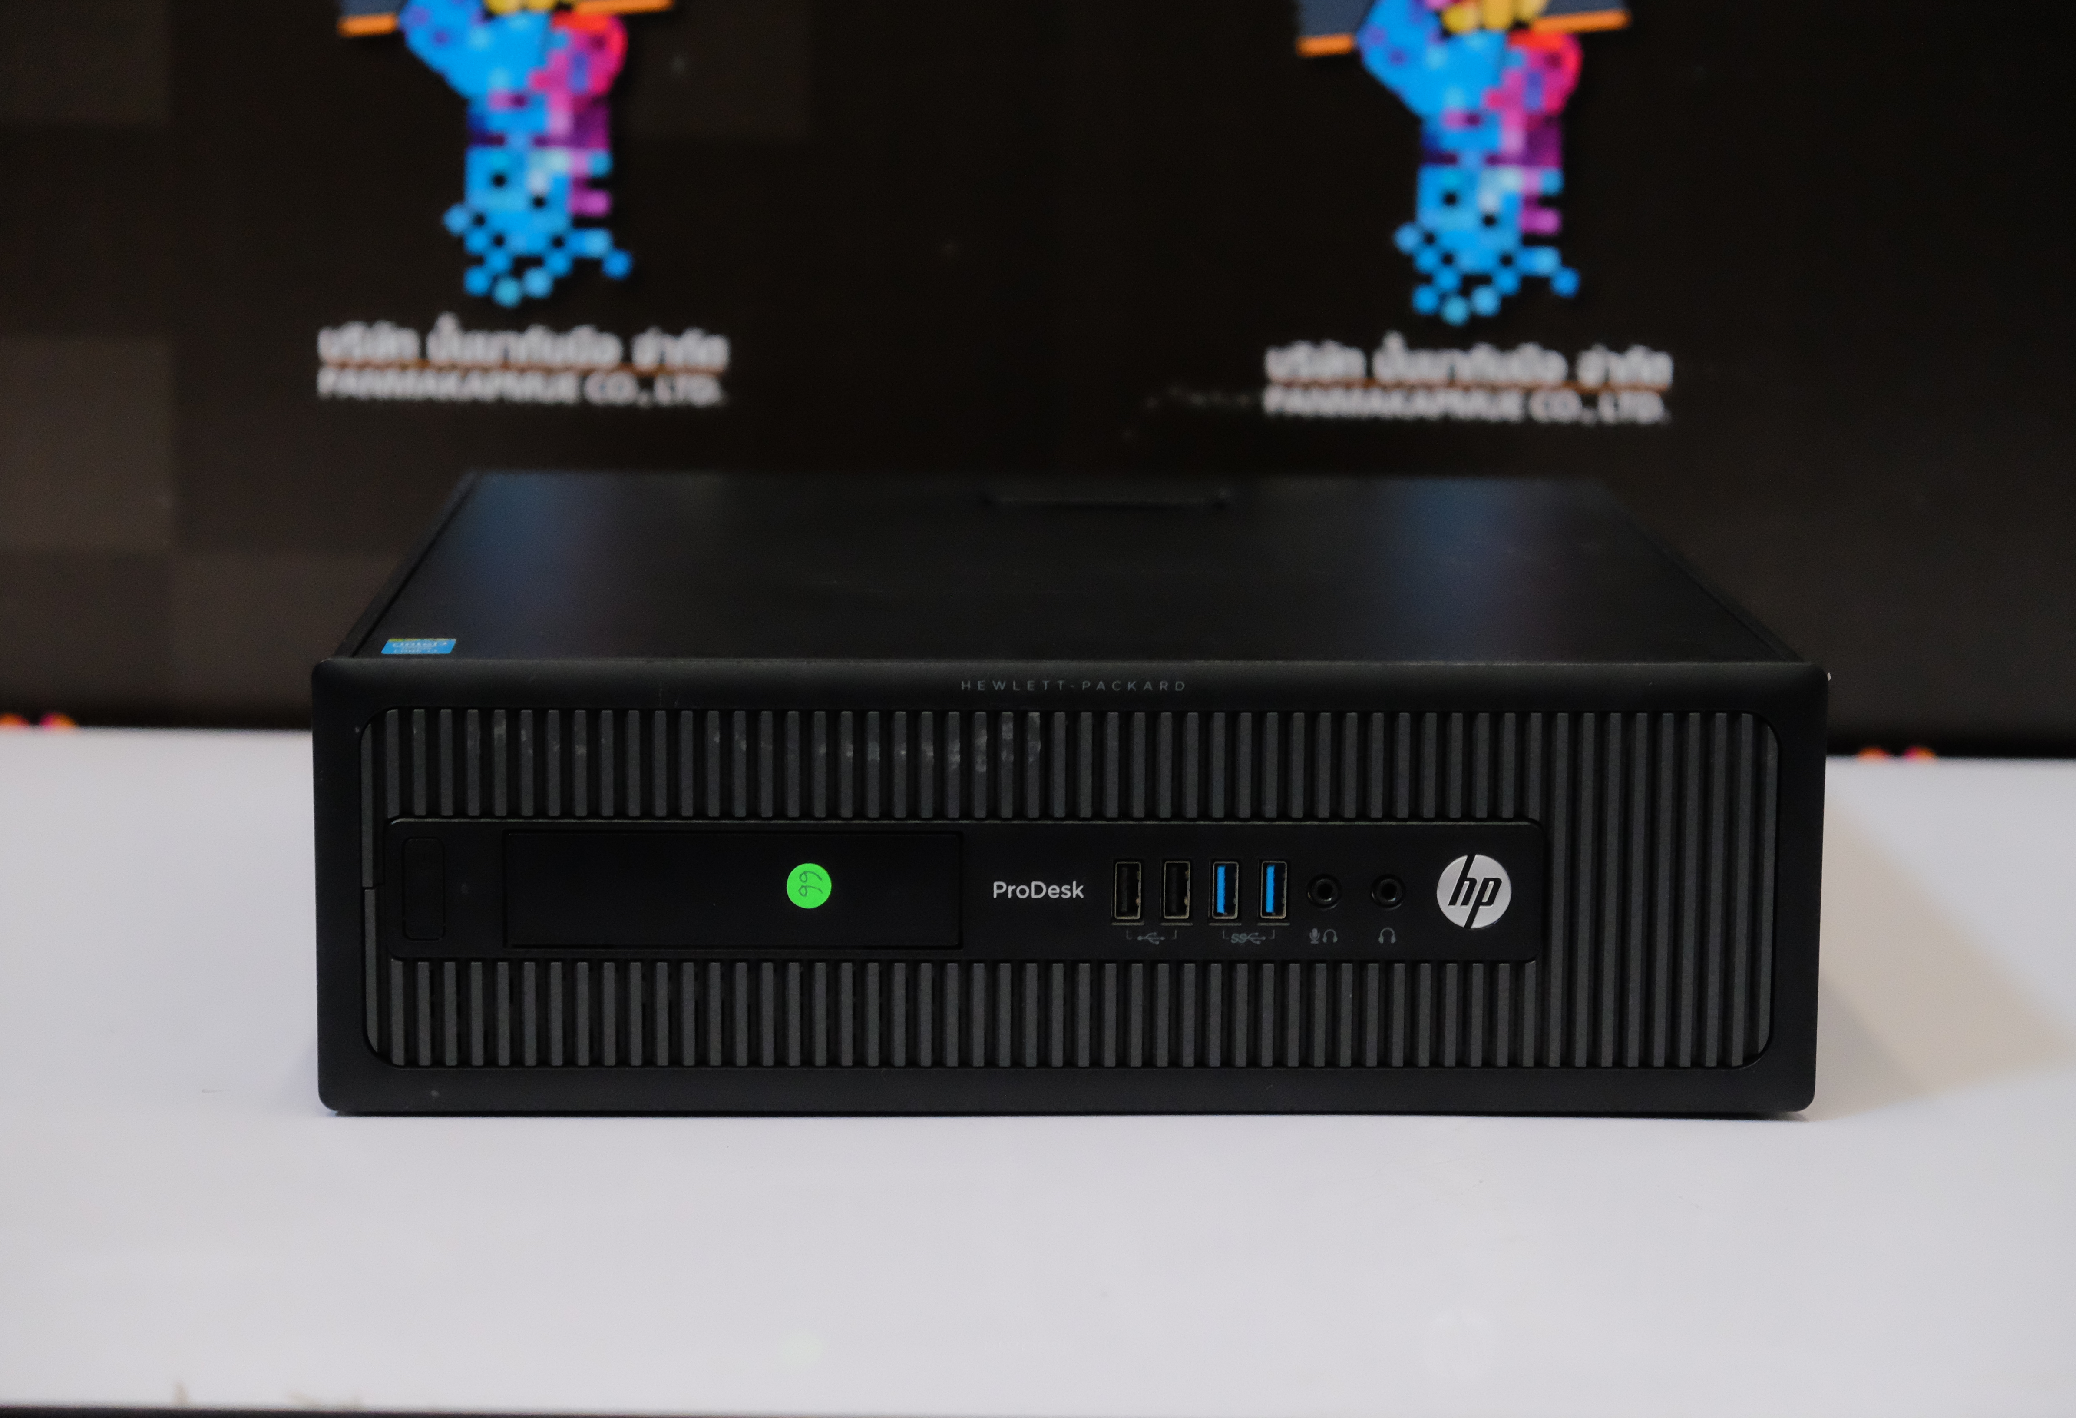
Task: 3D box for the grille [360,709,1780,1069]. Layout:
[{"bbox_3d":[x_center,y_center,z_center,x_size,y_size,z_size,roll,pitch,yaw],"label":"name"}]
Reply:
[{"bbox_3d":[0.008,0.040,1.105,0.318,0.083,0.012,0,9,-2],"label":"grille"}]

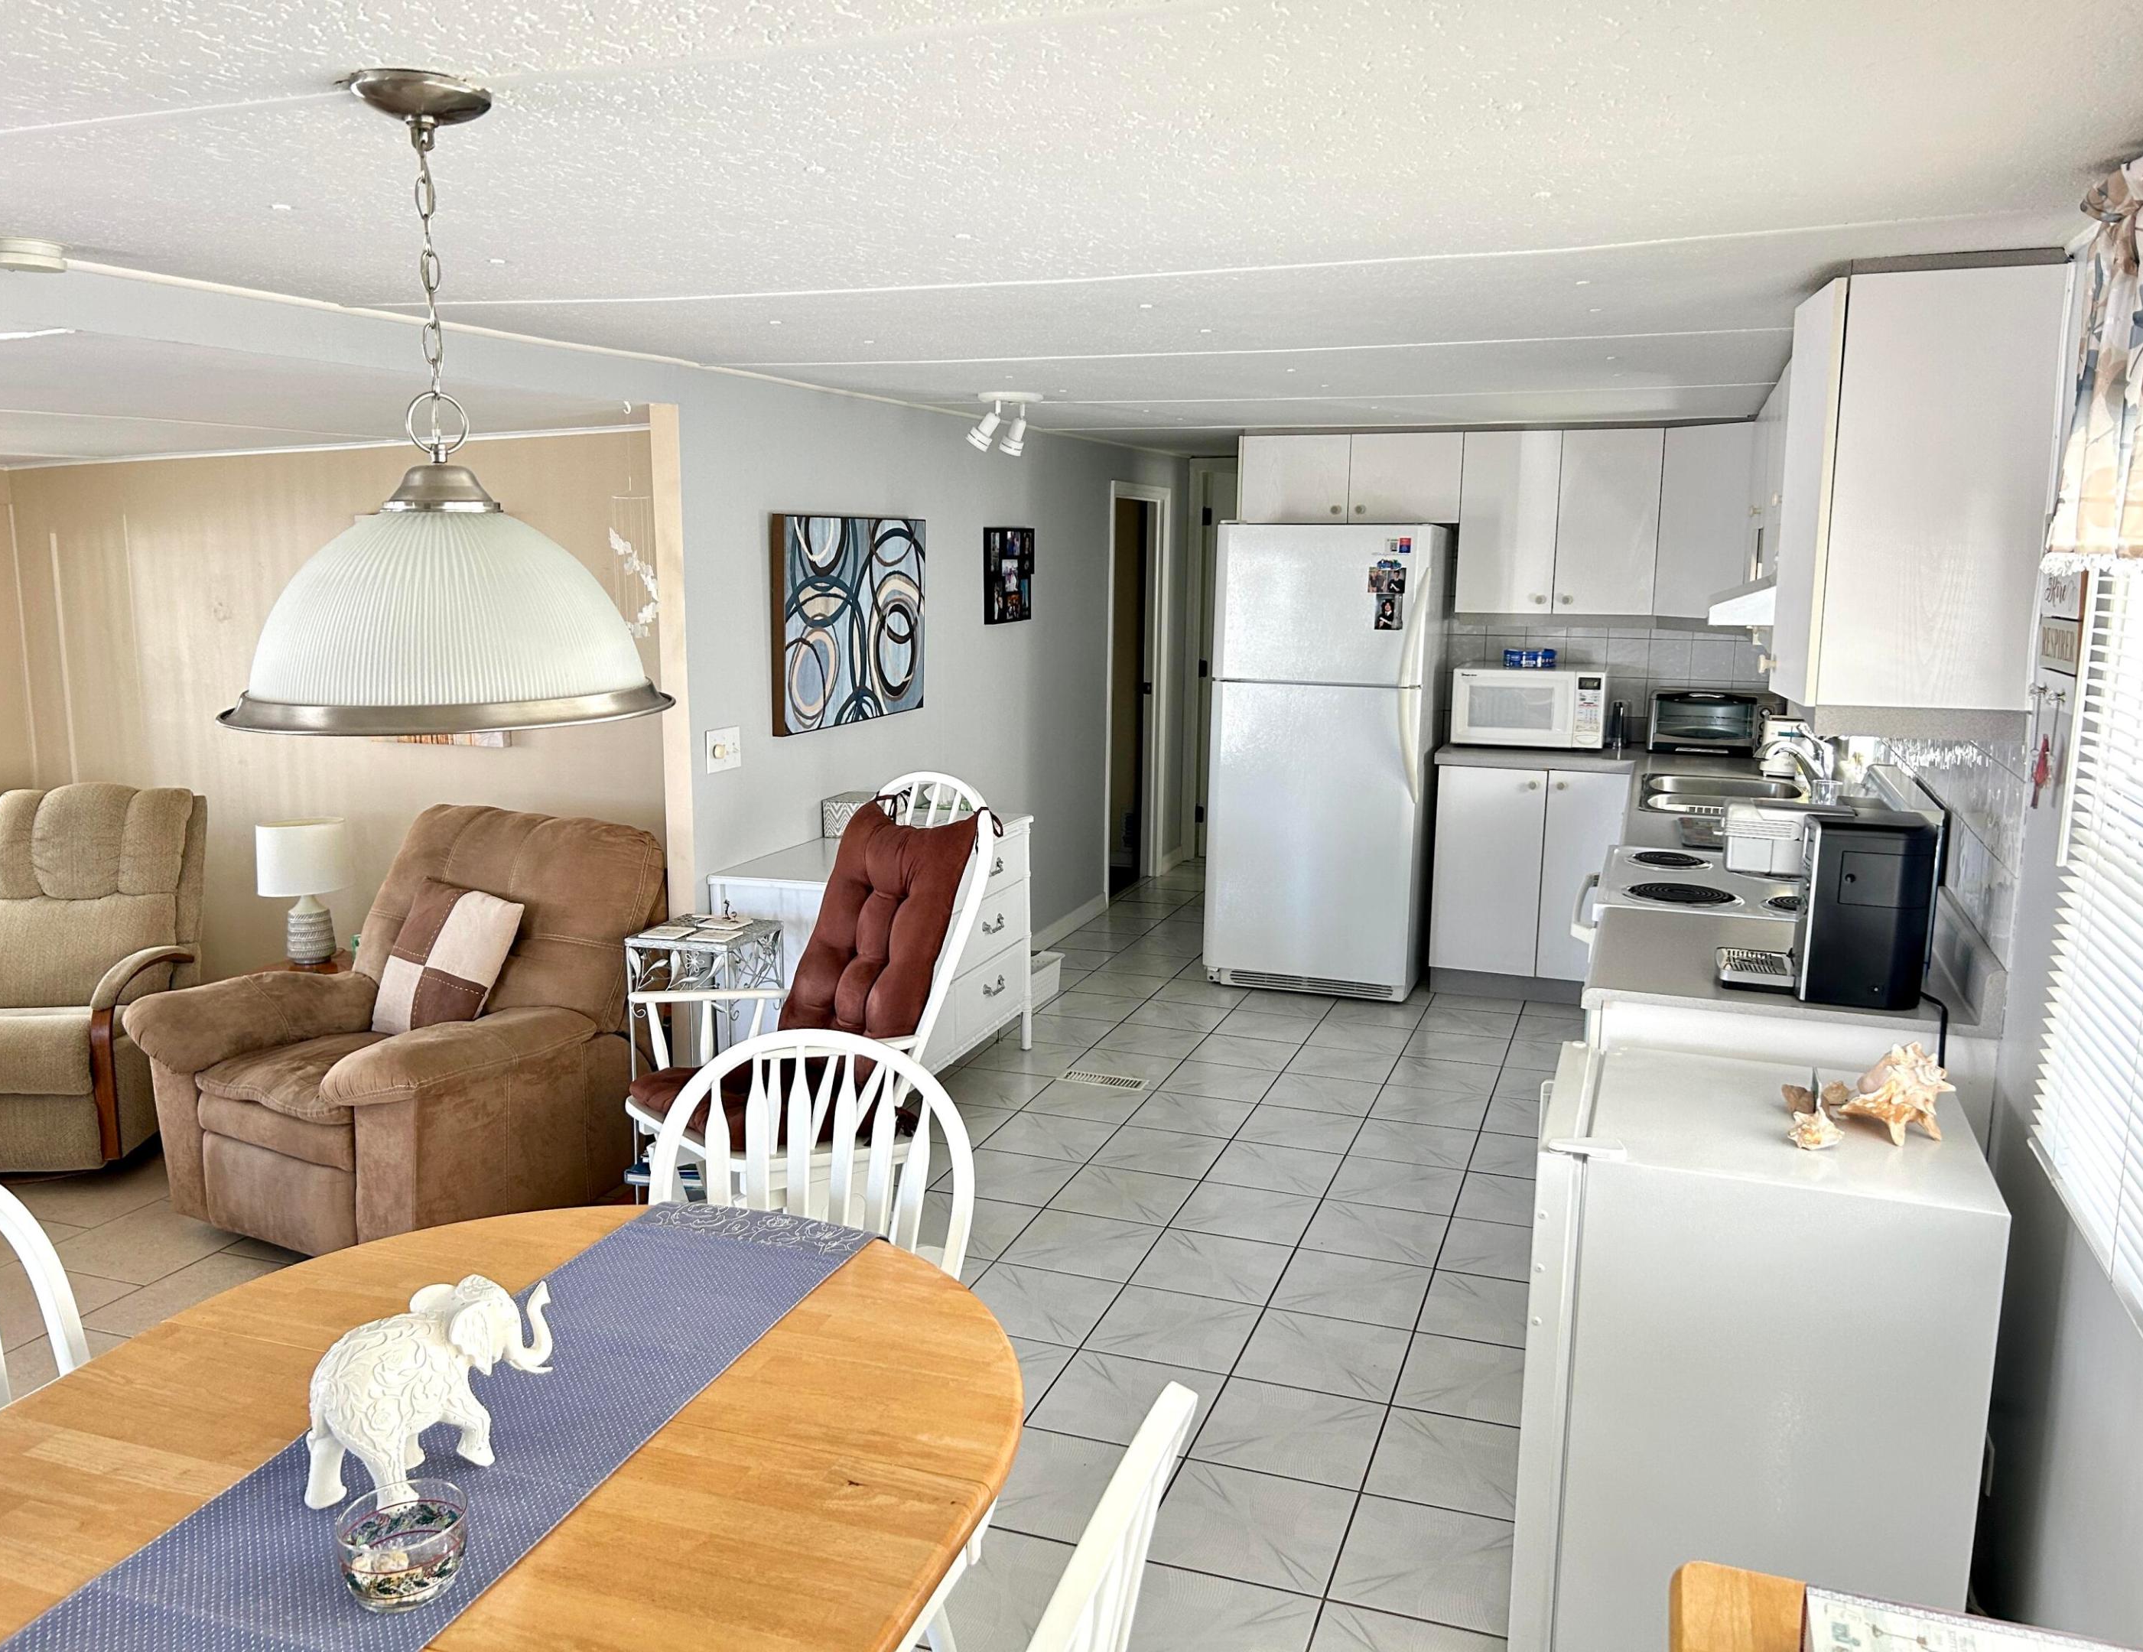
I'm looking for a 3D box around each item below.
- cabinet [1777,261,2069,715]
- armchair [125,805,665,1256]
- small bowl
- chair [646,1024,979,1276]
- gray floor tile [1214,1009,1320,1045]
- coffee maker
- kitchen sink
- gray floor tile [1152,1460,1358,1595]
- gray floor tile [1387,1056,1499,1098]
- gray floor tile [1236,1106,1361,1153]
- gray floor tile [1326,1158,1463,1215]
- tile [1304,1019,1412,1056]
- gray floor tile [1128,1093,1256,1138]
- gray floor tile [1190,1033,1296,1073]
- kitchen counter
[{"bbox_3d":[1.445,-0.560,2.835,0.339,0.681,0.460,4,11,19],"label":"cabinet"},{"bbox_3d":[-1.667,0.504,4.242,1.000,0.960,0.970,6,11,28],"label":"armchair"},{"bbox_3d":[-0.625,0.678,1.555,0.114,0.070,0.114,1,10,0],"label":"small bowl"},{"bbox_3d":[-0.387,0.839,2.297,0.490,0.980,0.520,1,10,5],"label":"chair"},{"bbox_3d":[0.698,0.705,5.851,0.325,0.010,0.322,4,11,20],"label":"gray floor tile"},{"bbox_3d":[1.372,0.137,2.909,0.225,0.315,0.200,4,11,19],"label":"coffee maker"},{"bbox_3d":[2.068,-0.016,5.178,0.540,0.170,0.824,4,11,19],"label":"kitchen sink"},{"bbox_3d":[0.315,1.227,2.899,0.325,0.010,0.325,4,11,19],"label":"gray floor tile"},{"bbox_3d":[1.207,0.810,5.340,0.325,0.010,0.325,4,11,19],"label":"gray floor tile"},{"bbox_3d":[0.683,0.903,4.905,0.330,0.010,0.330,4,11,19],"label":"gray floor tile"},{"bbox_3d":[0.880,0.972,4.458,0.329,0.010,0.329,4,11,19],"label":"gray floor tile"},{"bbox_3d":[1.013,0.739,5.800,0.329,0.010,0.329,4,11,19],"label":"tile"},{"bbox_3d":[0.366,0.874,4.984,0.329,0.010,0.329,4,11,19],"label":"gray floor tile"},{"bbox_3d":[0.588,0.765,5.558,0.325,0.010,0.325,4,11,19],"label":"gray floor tile"},{"bbox_3d":[1.327,0.276,3.140,0.648,0.040,0.750,4,11,19],"label":"kitchen counter"}]

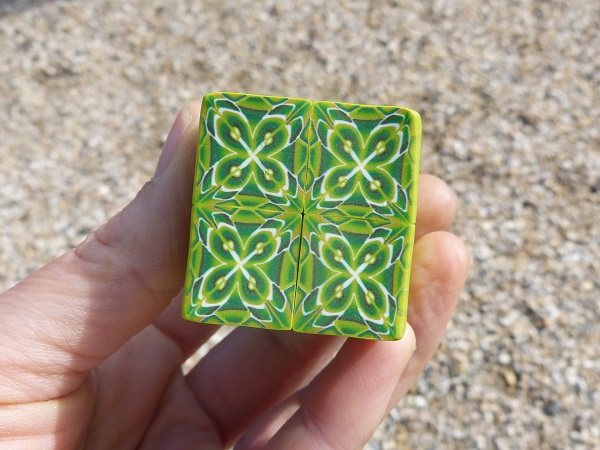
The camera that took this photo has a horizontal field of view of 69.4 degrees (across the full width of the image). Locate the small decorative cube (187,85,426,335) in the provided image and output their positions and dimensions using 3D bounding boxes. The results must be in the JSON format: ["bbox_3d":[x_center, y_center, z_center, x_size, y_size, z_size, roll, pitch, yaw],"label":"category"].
[{"bbox_3d":[0.000,-0.001,0.105,0.043,0.043,0.044,5,89,-1],"label":"small decorative cube"}]

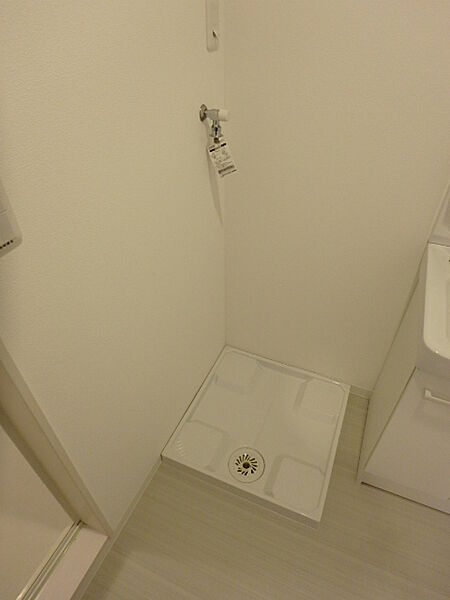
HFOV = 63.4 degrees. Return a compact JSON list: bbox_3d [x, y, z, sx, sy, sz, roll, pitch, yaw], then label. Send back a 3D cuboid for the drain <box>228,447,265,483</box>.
[{"bbox_3d":[0.087,0.662,1.454,0.143,0.015,0.143,0,40,0],"label":"drain"}]

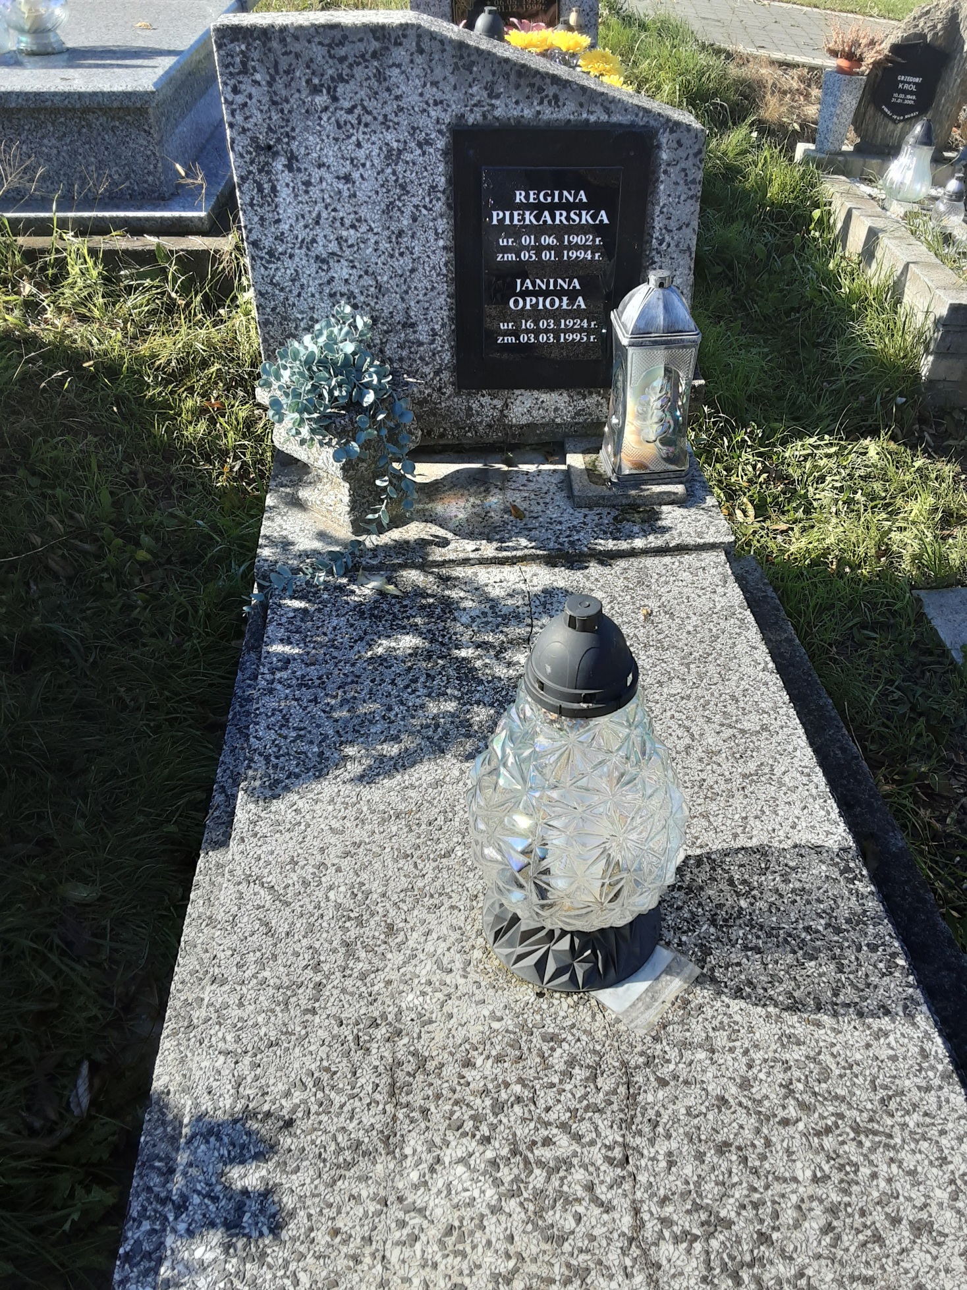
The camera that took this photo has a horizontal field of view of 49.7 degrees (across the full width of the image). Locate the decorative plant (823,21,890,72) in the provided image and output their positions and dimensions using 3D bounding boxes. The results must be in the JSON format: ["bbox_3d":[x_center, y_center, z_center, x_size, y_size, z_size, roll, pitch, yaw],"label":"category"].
[{"bbox_3d":[1.335,-2.145,3.779,0.254,0.186,0.234,-2,36,-2],"label":"decorative plant"}]

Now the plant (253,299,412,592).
[{"bbox_3d":[-0.221,-0.319,1.544,0.254,0.361,0.303,-2,36,-2],"label":"plant"}]

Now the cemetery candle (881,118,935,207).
[{"bbox_3d":[1.467,-1.658,3.565,0.156,0.256,0.156,-2,36,-2],"label":"cemetery candle"}]

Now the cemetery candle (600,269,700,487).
[{"bbox_3d":[0.275,-0.443,1.688,0.133,0.318,0.131,-7,37,-9],"label":"cemetery candle"}]

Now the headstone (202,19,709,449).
[{"bbox_3d":[-0.022,-0.674,1.753,0.728,0.660,0.137,-2,36,-2],"label":"headstone"}]

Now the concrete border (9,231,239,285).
[{"bbox_3d":[-1.216,-1.284,3.509,0.860,0.127,0.147,-2,36,-2],"label":"concrete border"}]

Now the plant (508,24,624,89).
[{"bbox_3d":[0.242,-1.706,3.127,0.371,0.264,0.274,-2,36,-2],"label":"plant"}]

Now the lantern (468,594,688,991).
[{"bbox_3d":[0.079,0.119,0.949,0.202,0.384,0.202,-2,36,-2],"label":"lantern"}]

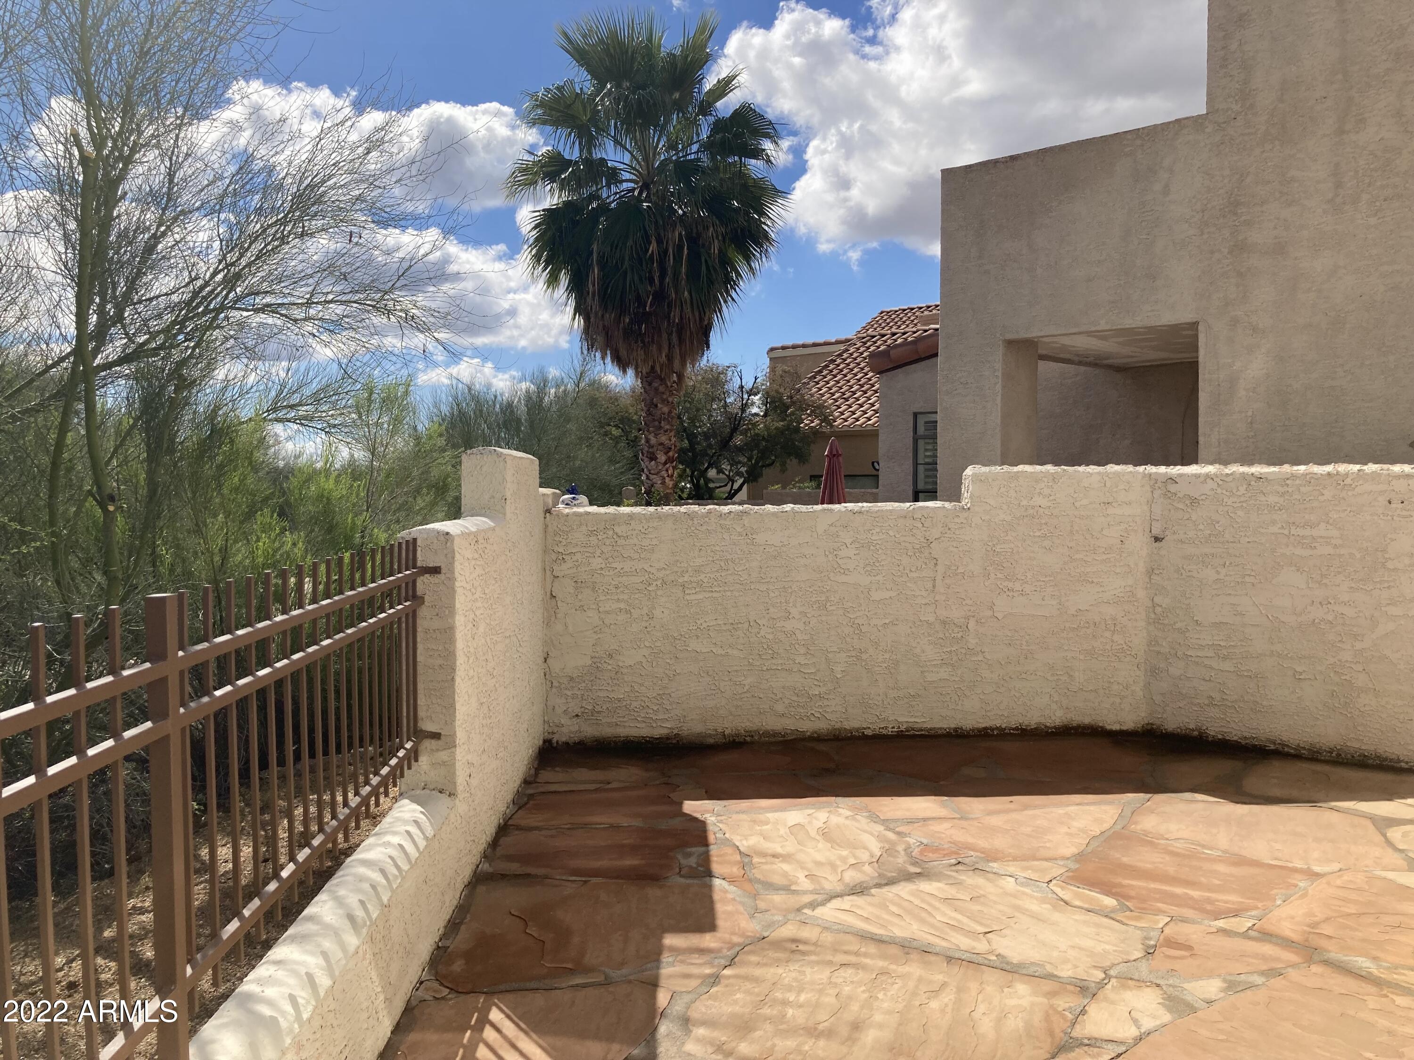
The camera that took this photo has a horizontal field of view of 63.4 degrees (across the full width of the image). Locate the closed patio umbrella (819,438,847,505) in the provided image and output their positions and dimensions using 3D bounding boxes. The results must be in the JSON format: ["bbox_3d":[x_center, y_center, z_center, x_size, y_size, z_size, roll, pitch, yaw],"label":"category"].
[{"bbox_3d":[1.920,-0.220,17.400,0.460,2.420,0.460,0,2,0],"label":"closed patio umbrella"}]

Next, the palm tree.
[{"bbox_3d":[-0.790,-2.920,15.400,3.750,8.000,3.750,0,2,0],"label":"palm tree"}]

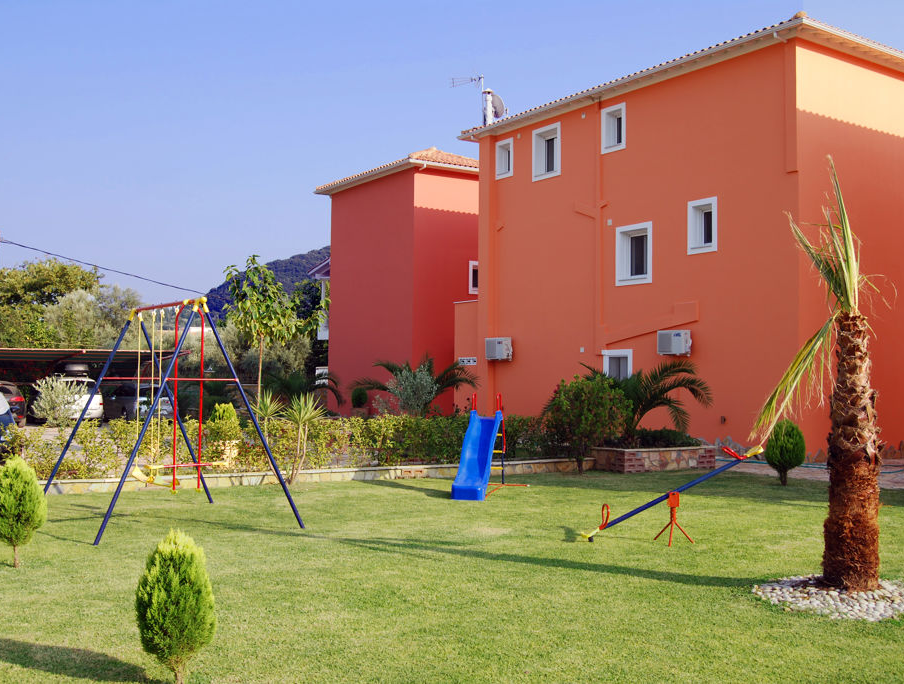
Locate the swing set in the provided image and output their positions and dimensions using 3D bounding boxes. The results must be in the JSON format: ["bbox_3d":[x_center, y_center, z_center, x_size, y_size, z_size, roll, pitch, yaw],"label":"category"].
[{"bbox_3d":[-3.119,0.757,10.517,2.143,2.377,2.418,2,-3,-36],"label":"swing set"}]

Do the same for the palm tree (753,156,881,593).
[{"bbox_3d":[2.830,0.206,7.532,1.000,3.360,0.950,1,-2,0],"label":"palm tree"}]

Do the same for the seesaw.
[{"bbox_3d":[2.137,1.461,9.400,1.770,0.970,0.420,1,-2,0],"label":"seesaw"}]

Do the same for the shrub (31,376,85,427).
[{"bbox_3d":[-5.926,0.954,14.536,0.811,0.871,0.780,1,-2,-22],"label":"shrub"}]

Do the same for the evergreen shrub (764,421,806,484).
[{"bbox_3d":[5.114,1.690,14.888,0.630,1.000,0.630,1,-2,0],"label":"evergreen shrub"}]

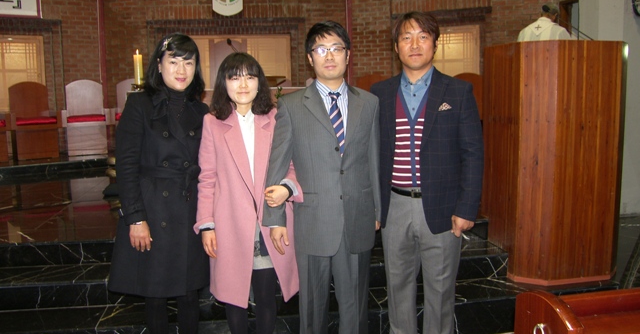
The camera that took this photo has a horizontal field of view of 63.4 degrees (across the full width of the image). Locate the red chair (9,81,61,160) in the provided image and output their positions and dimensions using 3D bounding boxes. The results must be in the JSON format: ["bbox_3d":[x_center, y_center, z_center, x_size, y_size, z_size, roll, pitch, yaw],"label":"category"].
[{"bbox_3d":[-3.630,-0.609,6.600,0.580,0.940,0.570,-8,10,-40],"label":"red chair"}]

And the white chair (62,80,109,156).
[{"bbox_3d":[-3.025,-0.644,6.700,0.580,0.940,0.570,-5,9,-29],"label":"white chair"}]

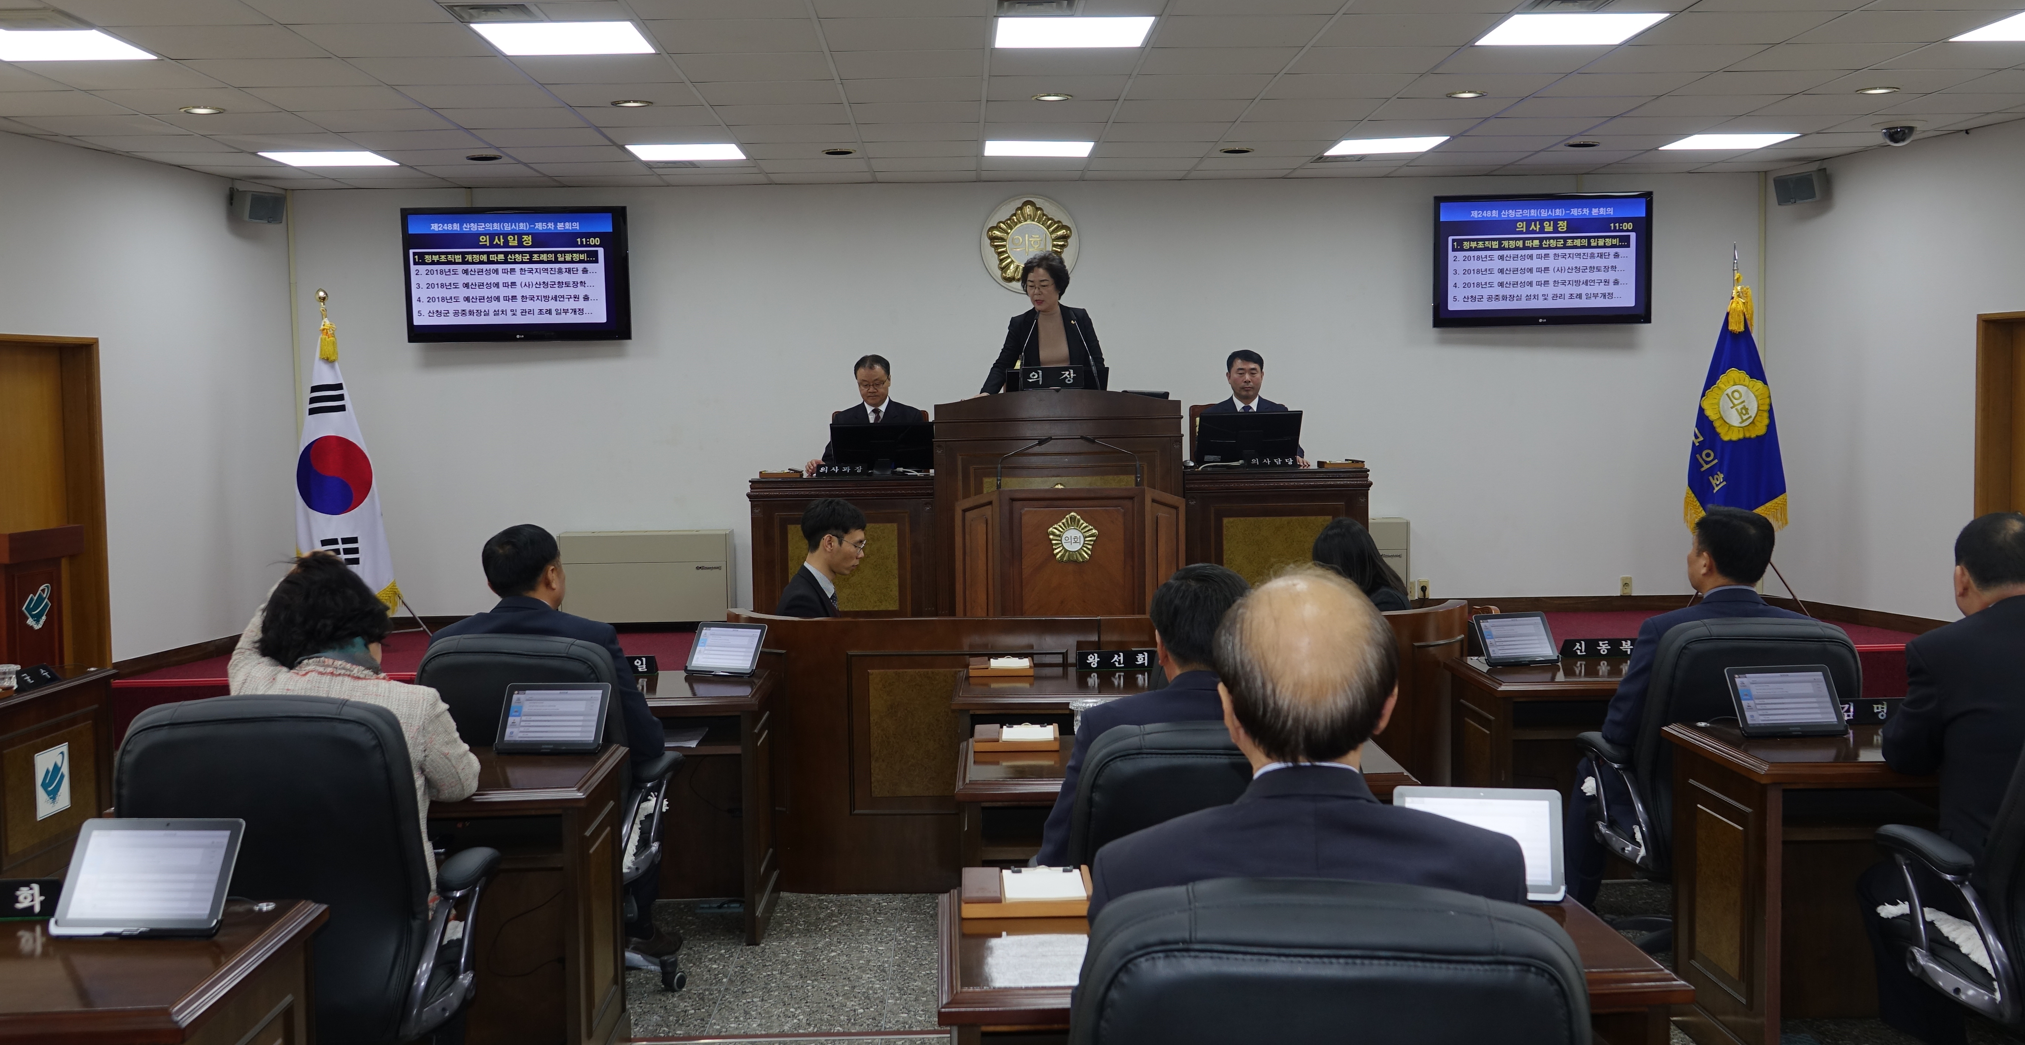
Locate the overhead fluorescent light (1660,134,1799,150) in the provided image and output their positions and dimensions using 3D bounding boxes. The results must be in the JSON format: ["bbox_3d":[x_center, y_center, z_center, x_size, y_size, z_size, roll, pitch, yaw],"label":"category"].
[{"bbox_3d":[3.888,-2.078,9.752,0.590,0.050,0.585,-1,4,-2],"label":"overhead fluorescent light"}]

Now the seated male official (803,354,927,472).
[{"bbox_3d":[-0.694,-0.199,8.969,0.600,1.280,0.780,-1,4,-2],"label":"seated male official"}]

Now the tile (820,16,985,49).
[{"bbox_3d":[-0.394,-1.797,6.621,0.595,0.020,0.585,-1,4,-2],"label":"tile"}]

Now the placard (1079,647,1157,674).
[{"bbox_3d":[0.336,0.438,5.710,0.258,0.066,0.060,-1,4,0],"label":"placard"}]

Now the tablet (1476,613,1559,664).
[{"bbox_3d":[1.616,0.376,5.767,0.257,0.178,0.014,-2,-30,-15],"label":"tablet"}]

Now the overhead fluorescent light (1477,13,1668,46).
[{"bbox_3d":[2.032,-1.821,6.561,0.585,0.050,0.570,-1,4,-2],"label":"overhead fluorescent light"}]

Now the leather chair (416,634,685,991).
[{"bbox_3d":[-1.222,0.768,4.813,0.660,1.020,0.700,-1,4,1],"label":"leather chair"}]

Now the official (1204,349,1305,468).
[{"bbox_3d":[1.257,-0.235,9.312,0.560,1.320,0.720,-1,4,-2],"label":"official"}]

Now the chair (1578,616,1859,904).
[{"bbox_3d":[1.920,0.718,4.890,0.660,0.960,0.680,-1,4,-7],"label":"chair"}]

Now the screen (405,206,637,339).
[{"bbox_3d":[-2.879,-1.438,10.448,1.290,0.770,0.080,-1,10,-4],"label":"screen"}]

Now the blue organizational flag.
[{"bbox_3d":[4.248,-0.735,10.563,0.580,1.600,0.340,0,4,10],"label":"blue organizational flag"}]

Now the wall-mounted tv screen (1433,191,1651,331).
[{"bbox_3d":[3.179,-1.573,10.820,1.298,0.782,0.080,-1,5,2],"label":"wall-mounted tv screen"}]

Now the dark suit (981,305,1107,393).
[{"bbox_3d":[0.163,-0.745,9.180,0.620,0.750,0.360,-1,4,5],"label":"dark suit"}]

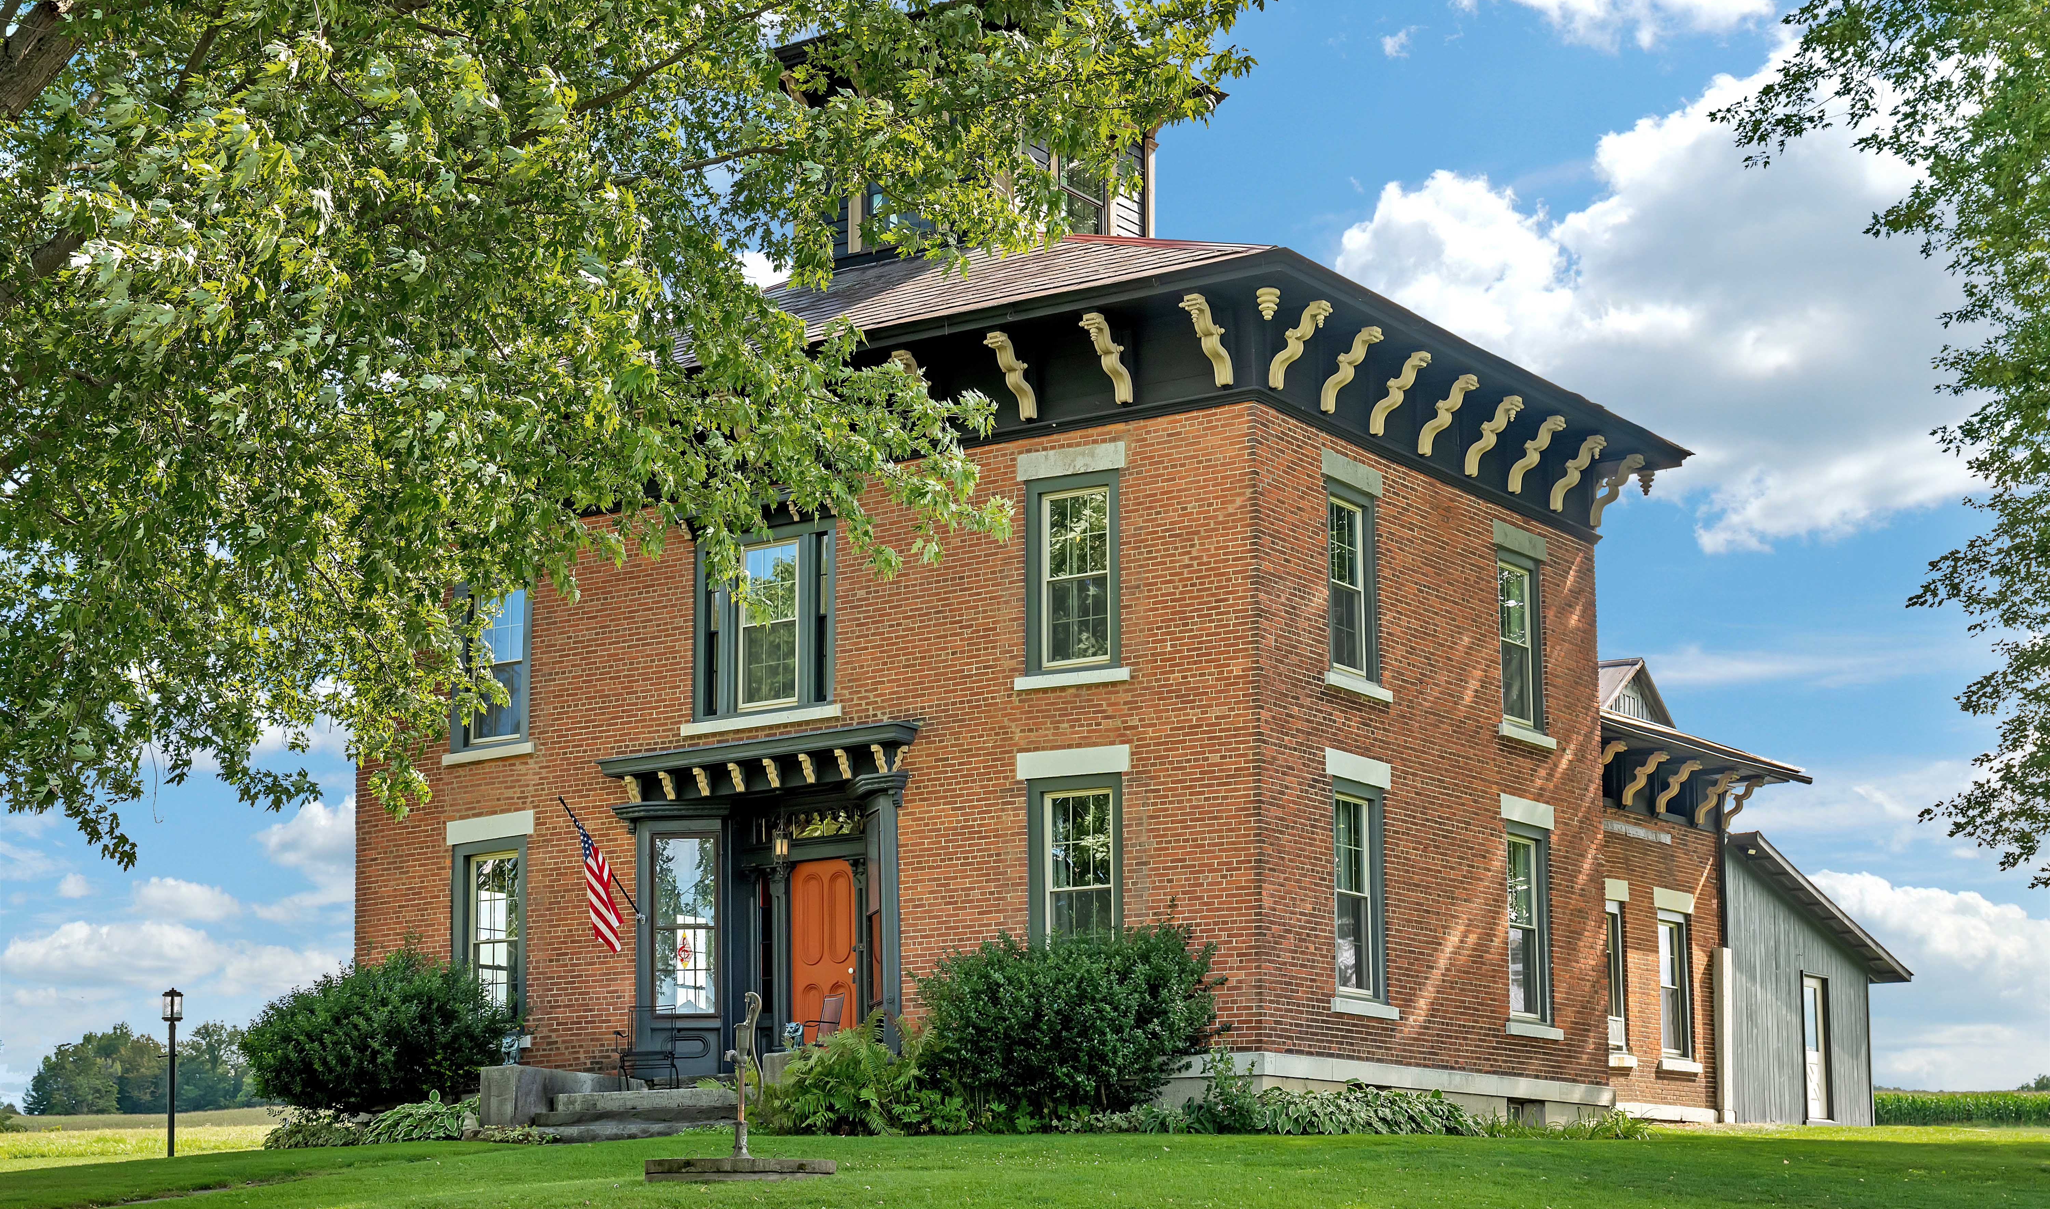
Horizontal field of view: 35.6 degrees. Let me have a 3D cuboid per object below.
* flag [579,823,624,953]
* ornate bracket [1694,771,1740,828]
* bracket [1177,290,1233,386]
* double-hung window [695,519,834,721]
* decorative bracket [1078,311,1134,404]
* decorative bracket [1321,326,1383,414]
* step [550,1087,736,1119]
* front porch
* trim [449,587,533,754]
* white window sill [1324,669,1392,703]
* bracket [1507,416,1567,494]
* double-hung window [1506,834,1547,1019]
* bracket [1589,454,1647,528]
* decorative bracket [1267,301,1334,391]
[{"bbox_3d":[-4.512,3.026,34.026,0.160,1.330,0.580,-8,-14,34],"label":"flag"},{"bbox_3d":[9.920,2.793,45.728,0.660,0.680,0.190,-7,-12,34],"label":"ornate bracket"},{"bbox_3d":[1.845,-2.700,32.613,0.190,0.840,0.670,-7,-12,34],"label":"bracket"},{"bbox_3d":[-2.910,0.193,36.063,2.050,2.130,0.170,-7,-12,34],"label":"double-hung window"},{"bbox_3d":[0.861,-2.510,32.808,0.270,0.830,0.670,-8,-14,34],"label":"decorative bracket"},{"bbox_3d":[3.410,-2.423,33.148,0.670,0.830,0.270,-8,-14,34],"label":"decorative bracket"},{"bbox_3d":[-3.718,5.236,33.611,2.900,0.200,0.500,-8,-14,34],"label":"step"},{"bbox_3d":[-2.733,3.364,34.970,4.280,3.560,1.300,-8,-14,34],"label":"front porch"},{"bbox_3d":[-6.285,0.728,37.790,1.260,2.030,0.130,-8,-14,34],"label":"trim"},{"bbox_3d":[3.463,0.873,33.430,0.140,0.130,1.460,-8,-14,34],"label":"white window sill"},{"bbox_3d":[6.000,-1.751,37.336,0.670,0.840,0.190,-7,-12,34],"label":"bracket"},{"bbox_3d":[5.661,3.674,36.312,0.160,2.180,1.160,-8,-14,34],"label":"double-hung window"},{"bbox_3d":[7.204,-1.388,38.773,0.680,0.820,0.170,-8,-14,34],"label":"bracket"},{"bbox_3d":[2.805,-2.610,32.302,0.670,0.830,0.270,-8,-14,34],"label":"decorative bracket"}]

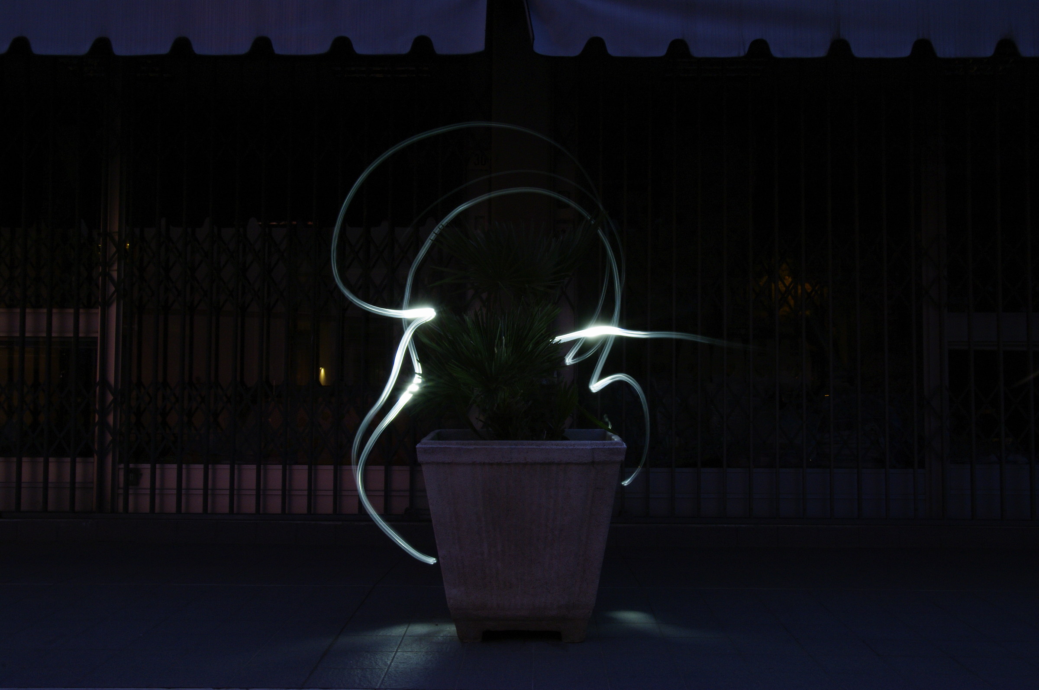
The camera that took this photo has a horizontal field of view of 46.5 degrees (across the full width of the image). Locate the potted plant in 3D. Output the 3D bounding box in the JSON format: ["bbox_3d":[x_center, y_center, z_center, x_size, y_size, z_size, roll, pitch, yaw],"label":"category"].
[{"bbox_3d":[-0.010,0.250,3.880,0.650,1.310,0.640,0,-1,0],"label":"potted plant"}]

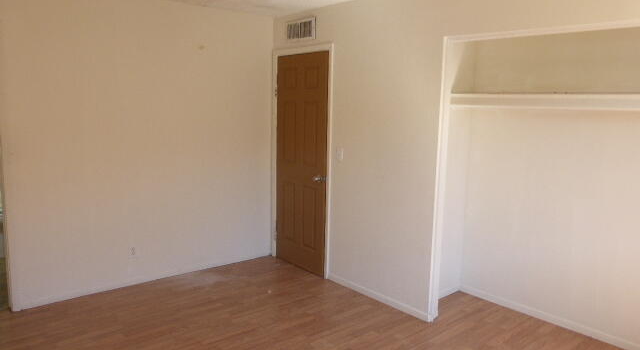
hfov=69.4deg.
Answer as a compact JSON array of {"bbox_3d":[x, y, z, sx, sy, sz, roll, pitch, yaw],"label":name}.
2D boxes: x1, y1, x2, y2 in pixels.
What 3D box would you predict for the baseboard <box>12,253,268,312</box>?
[{"bbox_3d":[-1.399,0.904,4.181,2.270,0.068,0.015,-6,12,-41],"label":"baseboard"}]

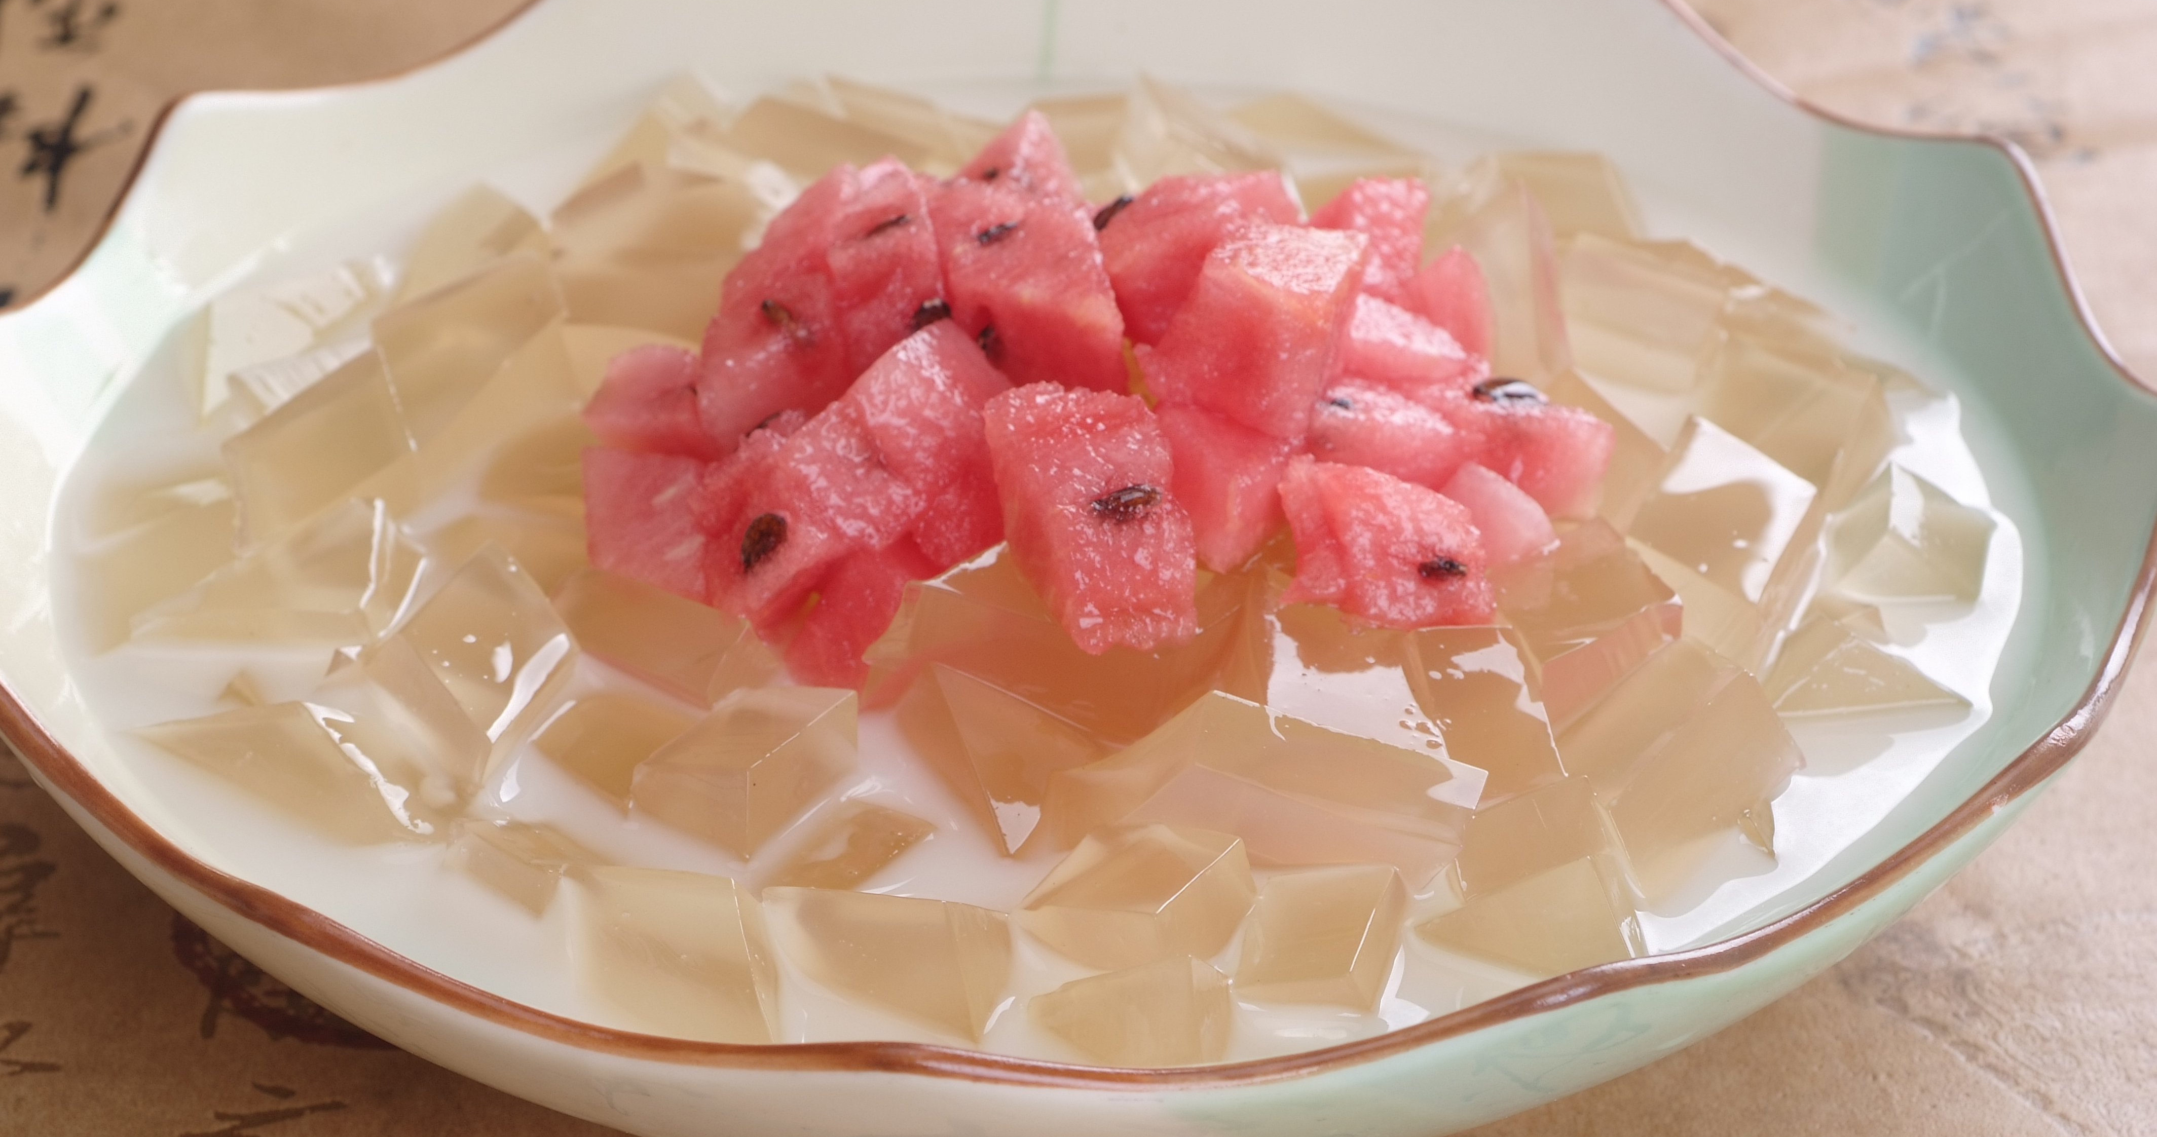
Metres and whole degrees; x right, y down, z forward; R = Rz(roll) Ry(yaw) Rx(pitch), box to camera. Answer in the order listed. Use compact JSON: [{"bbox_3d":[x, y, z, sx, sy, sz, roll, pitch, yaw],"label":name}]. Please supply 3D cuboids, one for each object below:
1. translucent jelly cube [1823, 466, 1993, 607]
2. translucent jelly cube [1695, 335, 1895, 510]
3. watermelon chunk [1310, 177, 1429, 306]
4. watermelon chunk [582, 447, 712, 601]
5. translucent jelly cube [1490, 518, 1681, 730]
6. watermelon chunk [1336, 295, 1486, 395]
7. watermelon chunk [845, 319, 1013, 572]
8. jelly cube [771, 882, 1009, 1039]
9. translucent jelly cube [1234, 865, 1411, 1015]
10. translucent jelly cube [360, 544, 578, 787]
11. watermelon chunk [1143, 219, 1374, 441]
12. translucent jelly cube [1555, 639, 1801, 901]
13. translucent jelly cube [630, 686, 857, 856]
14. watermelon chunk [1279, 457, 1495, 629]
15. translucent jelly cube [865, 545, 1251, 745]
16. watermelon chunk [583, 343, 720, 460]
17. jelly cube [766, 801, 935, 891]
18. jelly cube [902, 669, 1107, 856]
[{"bbox_3d":[0.107,-0.002,0.692,0.016,0.011,0.015,32,35,-15],"label":"translucent jelly cube"},{"bbox_3d":[0.087,-0.014,0.660,0.019,0.017,0.018,16,75,21],"label":"translucent jelly cube"},{"bbox_3d":[0.037,-0.040,0.691,0.011,0.014,0.018,2,-11,-15],"label":"watermelon chunk"},{"bbox_3d":[-0.045,-0.009,0.599,0.015,0.016,0.015,7,29,9],"label":"watermelon chunk"},{"bbox_3d":[0.053,0.009,0.590,0.020,0.017,0.018,-19,40,-26],"label":"translucent jelly cube"},{"bbox_3d":[0.043,-0.028,0.697,0.021,0.015,0.017,9,32,15],"label":"watermelon chunk"},{"bbox_3d":[-0.017,-0.014,0.634,0.015,0.022,0.015,-34,63,-22],"label":"watermelon chunk"},{"bbox_3d":[-0.021,0.046,0.589,0.021,0.019,0.020,-1,-8,17],"label":"jelly cube"},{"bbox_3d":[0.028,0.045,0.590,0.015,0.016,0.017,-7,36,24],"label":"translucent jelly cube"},{"bbox_3d":[-0.069,0.011,0.622,0.017,0.017,0.015,46,67,2],"label":"translucent jelly cube"},{"bbox_3d":[0.023,-0.030,0.651,0.017,0.017,0.023,21,25,8],"label":"watermelon chunk"},{"bbox_3d":[0.072,0.024,0.644,0.022,0.018,0.014,-40,33,-8],"label":"translucent jelly cube"},{"bbox_3d":[-0.034,0.024,0.568,0.015,0.016,0.020,6,27,30],"label":"translucent jelly cube"},{"bbox_3d":[0.038,-0.003,0.661,0.024,0.018,0.018,12,33,19],"label":"watermelon chunk"},{"bbox_3d":[-0.001,0.011,0.608,0.037,0.017,0.020,16,35,24],"label":"translucent jelly cube"},{"bbox_3d":[-0.049,-0.017,0.636,0.018,0.013,0.015,11,33,17],"label":"watermelon chunk"},{"bbox_3d":[-0.025,0.036,0.590,0.013,0.014,0.020,16,35,24],"label":"jelly cube"},{"bbox_3d":[-0.009,0.026,0.615,0.021,0.014,0.020,20,52,-40],"label":"jelly cube"}]

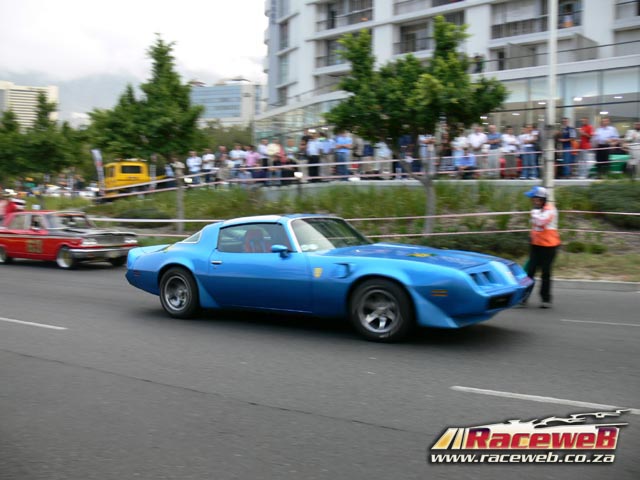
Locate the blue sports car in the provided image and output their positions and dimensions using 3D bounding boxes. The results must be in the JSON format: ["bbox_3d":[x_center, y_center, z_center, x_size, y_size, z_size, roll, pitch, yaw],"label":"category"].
[{"bbox_3d":[-0.090,0.325,7.730,5.030,1.260,1.870,1,3,35],"label":"blue sports car"}]

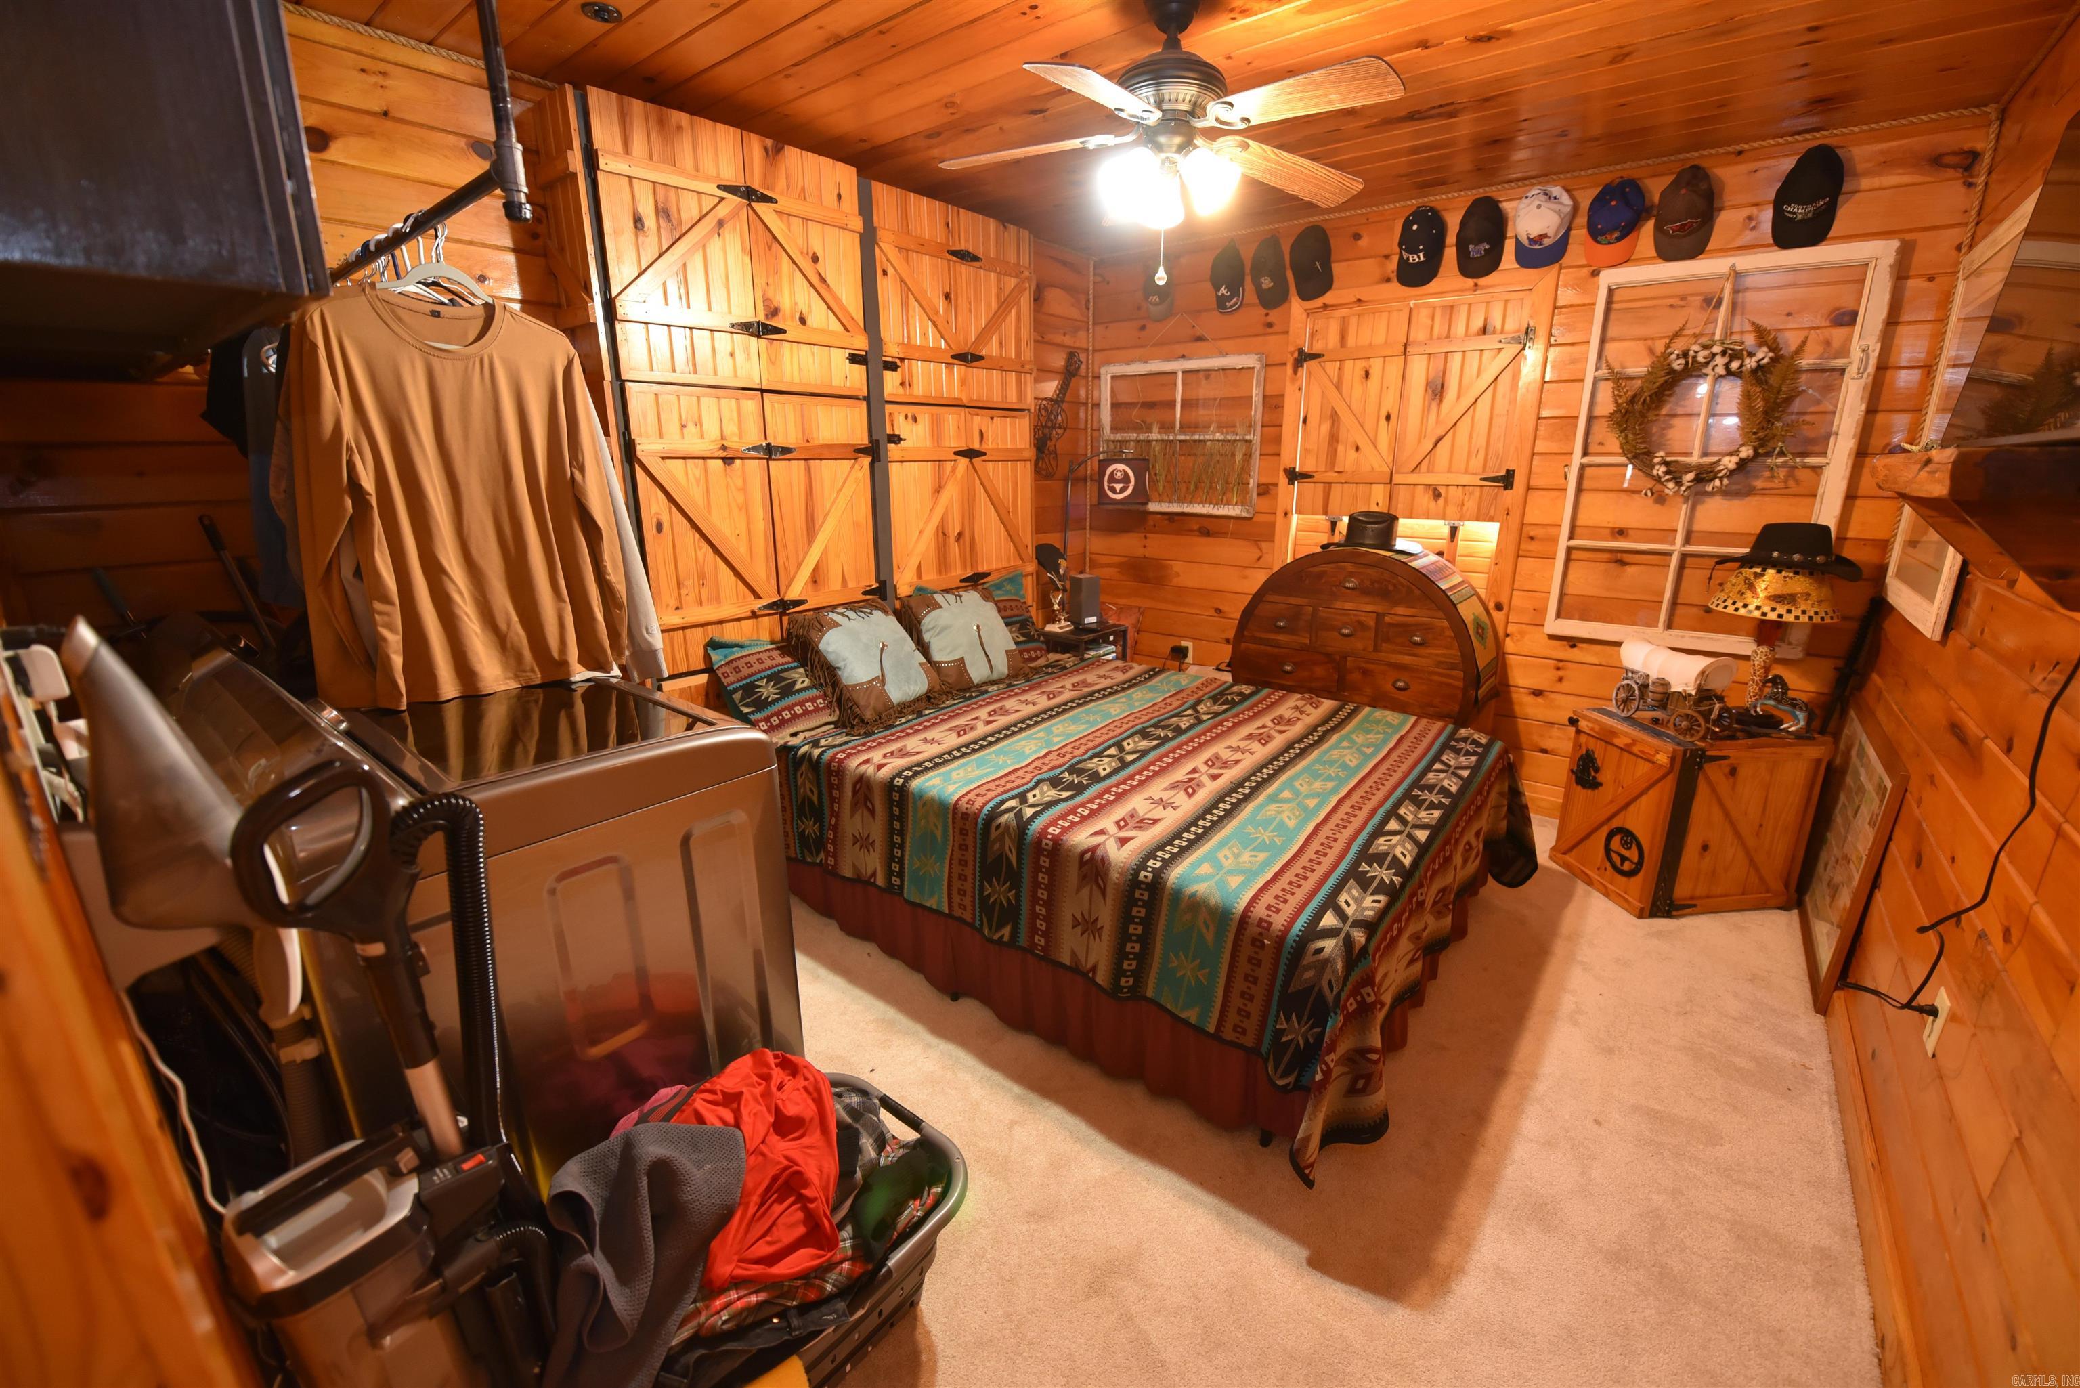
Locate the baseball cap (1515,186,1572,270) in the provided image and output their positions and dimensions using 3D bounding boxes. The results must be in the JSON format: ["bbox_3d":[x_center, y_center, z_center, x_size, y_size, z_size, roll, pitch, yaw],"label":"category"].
[{"bbox_3d":[1.849,-1.713,2.964,0.172,0.250,0.125,12,12,37],"label":"baseball cap"}]

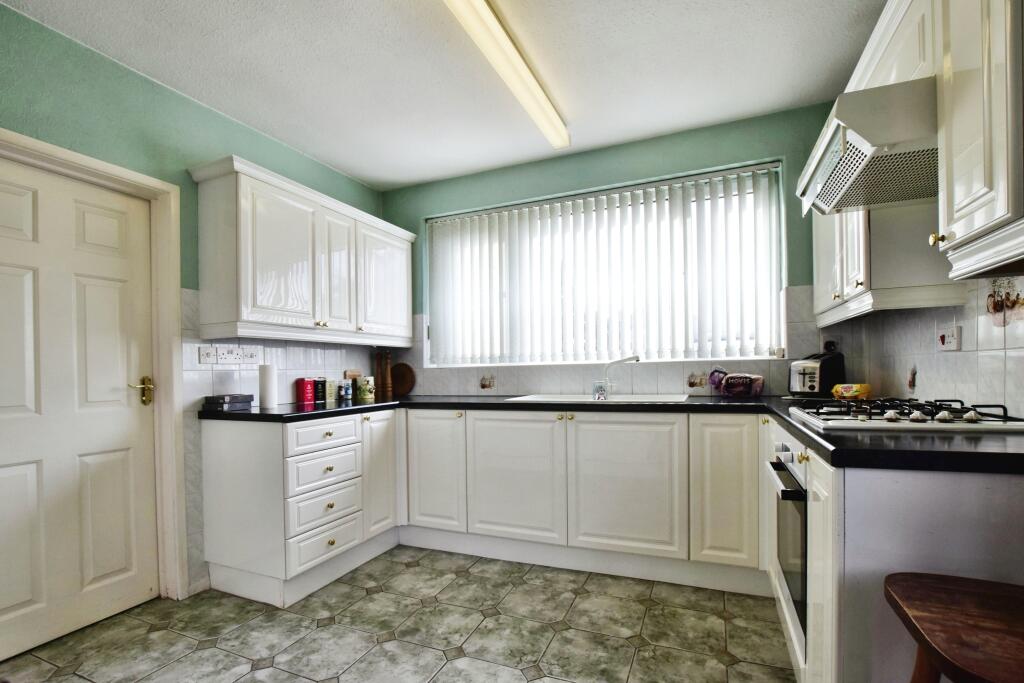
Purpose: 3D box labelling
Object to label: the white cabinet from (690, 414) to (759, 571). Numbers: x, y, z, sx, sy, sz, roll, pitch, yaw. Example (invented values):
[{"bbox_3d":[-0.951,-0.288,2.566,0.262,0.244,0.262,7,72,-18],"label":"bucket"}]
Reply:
[{"bbox_3d":[1.113,0.719,2.289,0.295,0.706,0.576,-3,-4,22],"label":"white cabinet"}]

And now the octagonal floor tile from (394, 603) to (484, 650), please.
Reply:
[{"bbox_3d":[-0.308,1.232,1.838,0.321,0.010,0.321,-3,-4,22],"label":"octagonal floor tile"}]

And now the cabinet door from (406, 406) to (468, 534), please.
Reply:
[{"bbox_3d":[-0.455,0.758,2.585,0.396,0.715,0.020,-2,-3,21],"label":"cabinet door"}]

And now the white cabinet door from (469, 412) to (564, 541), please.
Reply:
[{"bbox_3d":[0.015,0.738,2.400,0.596,0.715,0.020,-2,-3,21],"label":"white cabinet door"}]

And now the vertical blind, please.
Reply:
[{"bbox_3d":[0.463,-0.442,2.976,2.436,1.165,0.090,-3,-4,22],"label":"vertical blind"}]

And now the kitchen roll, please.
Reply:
[{"bbox_3d":[-1.397,0.261,2.446,0.102,0.240,0.102,-1,-3,0],"label":"kitchen roll"}]

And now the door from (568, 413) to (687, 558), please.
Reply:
[{"bbox_3d":[0.578,0.718,2.190,0.596,0.715,0.020,-2,-3,21],"label":"door"}]

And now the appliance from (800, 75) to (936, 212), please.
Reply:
[{"bbox_3d":[1.199,-0.560,1.270,0.480,0.145,0.600,-3,-4,23],"label":"appliance"}]

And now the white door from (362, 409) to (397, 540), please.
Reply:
[{"bbox_3d":[-0.818,0.788,2.615,0.020,0.715,0.297,-3,-4,21],"label":"white door"}]

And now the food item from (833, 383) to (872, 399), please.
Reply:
[{"bbox_3d":[1.631,0.238,2.050,0.160,0.080,0.105,-4,-4,36],"label":"food item"}]

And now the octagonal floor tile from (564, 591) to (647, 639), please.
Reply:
[{"bbox_3d":[0.438,1.267,1.972,0.320,0.010,0.320,-3,-4,23],"label":"octagonal floor tile"}]

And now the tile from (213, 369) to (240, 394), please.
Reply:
[{"bbox_3d":[-1.566,0.265,2.348,0.008,0.195,0.150,-3,-4,23],"label":"tile"}]

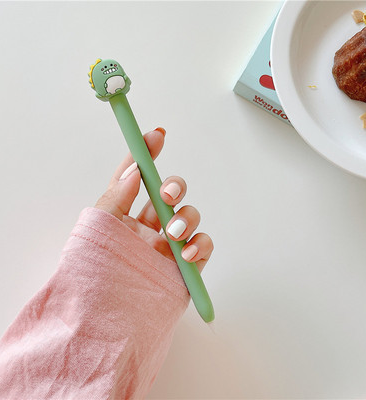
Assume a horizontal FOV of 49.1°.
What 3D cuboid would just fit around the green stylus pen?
[{"bbox_3d":[-0.016,-0.006,0.248,0.023,0.017,0.175,-23,90,-8],"label":"green stylus pen"}]

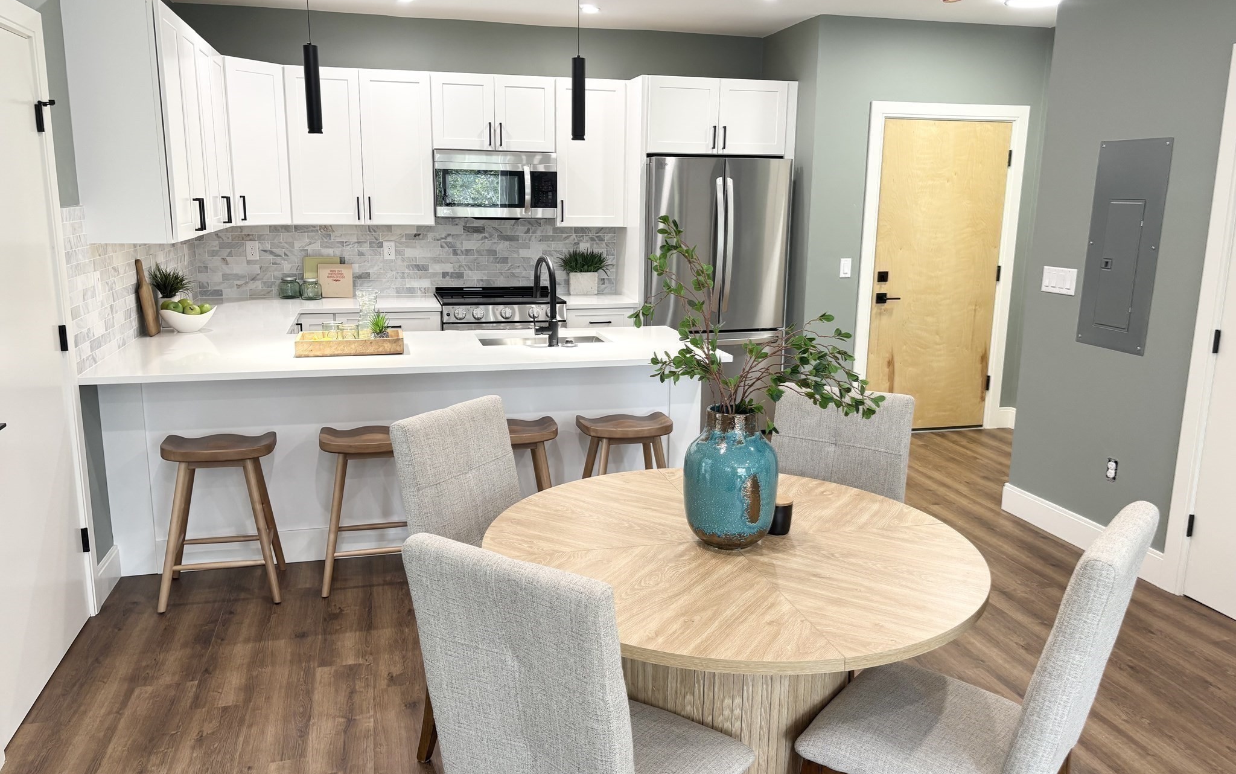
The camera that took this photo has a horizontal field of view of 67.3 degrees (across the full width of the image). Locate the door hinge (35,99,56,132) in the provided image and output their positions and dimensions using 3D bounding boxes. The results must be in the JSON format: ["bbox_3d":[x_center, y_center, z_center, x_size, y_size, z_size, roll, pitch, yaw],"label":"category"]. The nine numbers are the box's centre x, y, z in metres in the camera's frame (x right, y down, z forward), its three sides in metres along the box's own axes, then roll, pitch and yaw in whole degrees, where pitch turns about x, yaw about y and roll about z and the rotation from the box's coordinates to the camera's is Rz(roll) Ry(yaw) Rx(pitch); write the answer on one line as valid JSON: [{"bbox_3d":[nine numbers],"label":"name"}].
[{"bbox_3d":[-1.921,-0.906,3.105,0.075,0.110,0.035,-2,12,-15],"label":"door hinge"}]

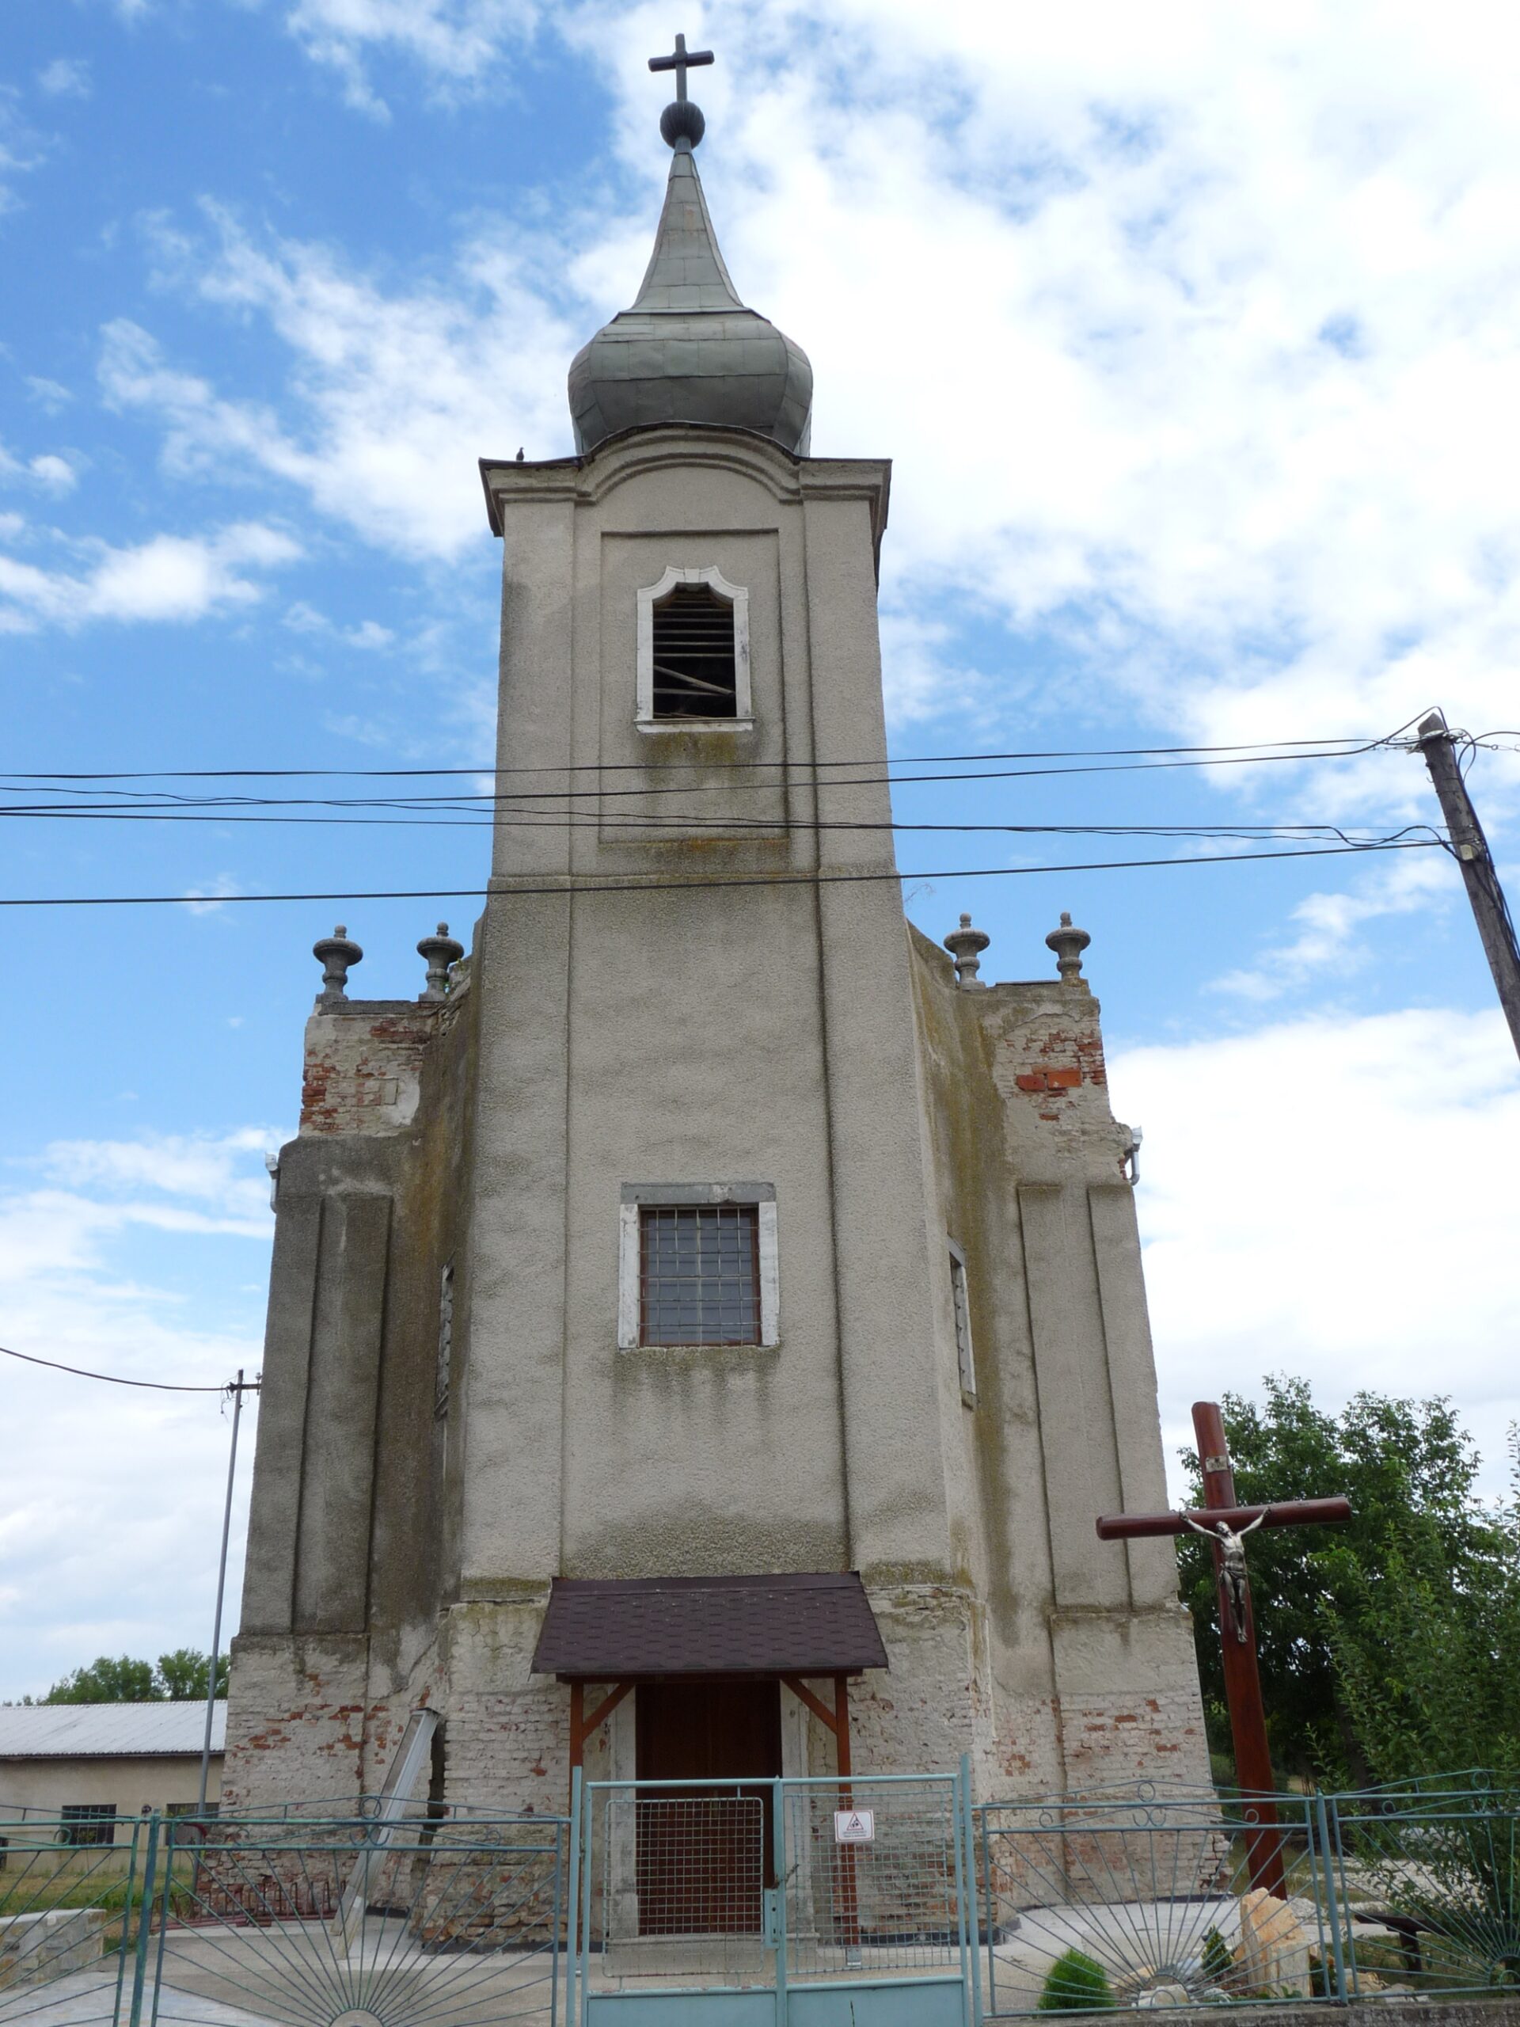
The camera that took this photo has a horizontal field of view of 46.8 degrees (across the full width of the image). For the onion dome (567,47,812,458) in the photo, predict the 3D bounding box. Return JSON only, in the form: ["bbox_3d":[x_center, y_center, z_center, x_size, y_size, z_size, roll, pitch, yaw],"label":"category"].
[{"bbox_3d":[-0.989,-10.242,24.205,3.264,8.826,3.264,-1,-21,-2],"label":"onion dome"}]

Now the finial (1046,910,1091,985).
[{"bbox_3d":[3.806,-0.788,21.691,0.548,1.084,0.548,-1,-21,-2],"label":"finial"}]

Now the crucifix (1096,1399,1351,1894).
[{"bbox_3d":[3.662,4.935,13.366,2.036,3.936,0.340,-5,-22,9],"label":"crucifix"}]

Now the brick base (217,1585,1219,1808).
[{"bbox_3d":[-0.372,7.099,16.759,10.234,2.778,3.595,-1,-21,-2],"label":"brick base"}]

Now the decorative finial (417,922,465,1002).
[{"bbox_3d":[-3.891,-0.605,21.418,0.579,1.110,0.579,-1,-21,-2],"label":"decorative finial"}]

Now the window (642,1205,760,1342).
[{"bbox_3d":[-0.569,2.514,16.943,1.167,1.388,0.180,-1,-21,-2],"label":"window"}]

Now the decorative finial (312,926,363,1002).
[{"bbox_3d":[-5.148,-0.594,21.381,0.598,1.087,0.598,-1,-21,-2],"label":"decorative finial"}]

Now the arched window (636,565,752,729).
[{"bbox_3d":[-0.718,-4.082,19.534,1.275,2.153,0.250,-1,-21,-2],"label":"arched window"}]

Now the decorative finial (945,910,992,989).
[{"bbox_3d":[2.568,-0.757,21.647,0.586,1.102,0.586,-1,-21,-2],"label":"decorative finial"}]

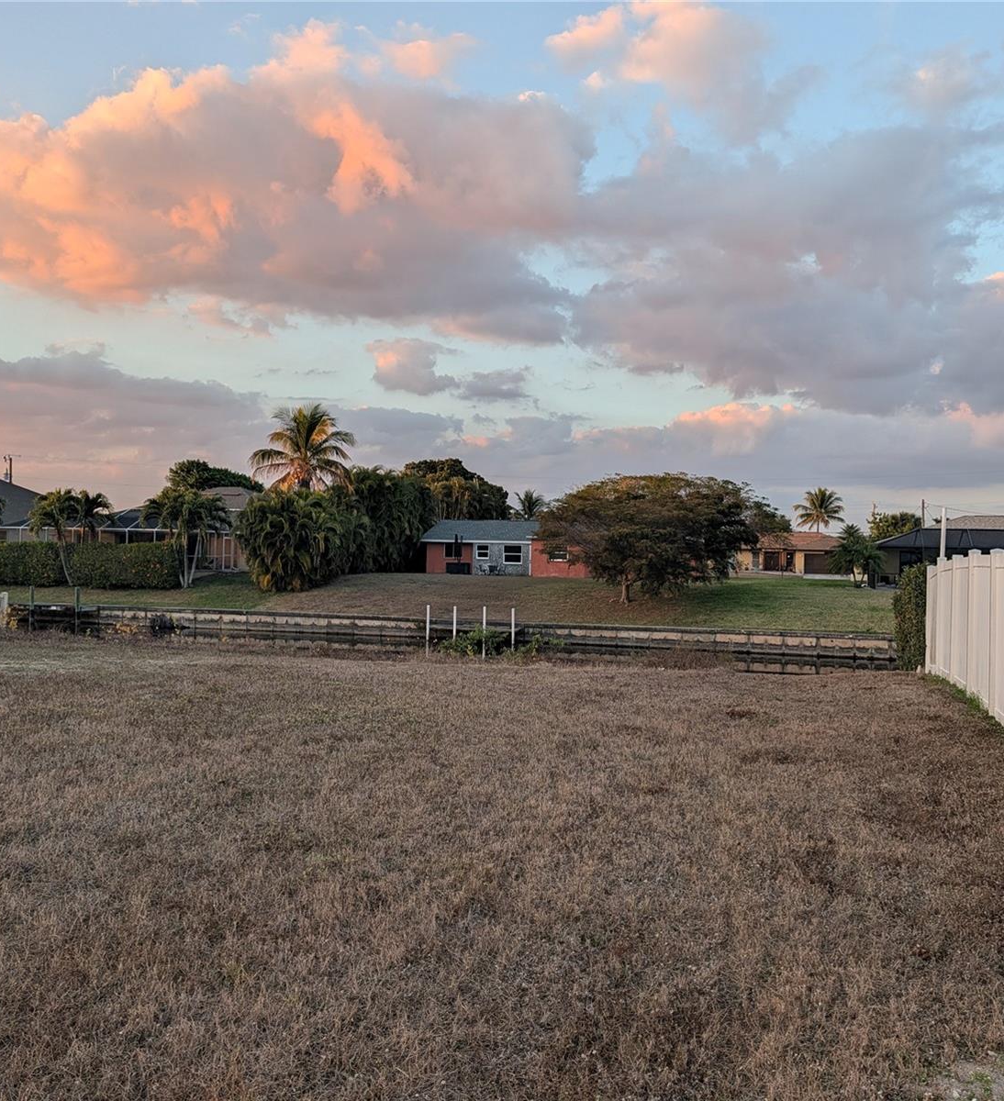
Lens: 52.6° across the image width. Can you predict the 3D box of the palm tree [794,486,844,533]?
[{"bbox_3d":[37.412,-2.098,119.910,6.000,11.059,6.000,1,-1,0],"label":"palm tree"}]

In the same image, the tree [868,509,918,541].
[{"bbox_3d":[36.642,-0.447,94.944,5.000,6.908,5.000,1,-1,0],"label":"tree"}]

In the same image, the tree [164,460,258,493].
[{"bbox_3d":[-25.215,-3.265,87.923,8.000,9.408,7.500,1,-1,0],"label":"tree"}]

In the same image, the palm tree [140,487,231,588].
[{"bbox_3d":[-18.047,-0.783,58.000,5.000,5.672,4.600,1,-1,0],"label":"palm tree"}]

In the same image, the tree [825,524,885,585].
[{"bbox_3d":[22.640,0.274,65.000,3.700,3.982,3.500,1,-1,0],"label":"tree"}]

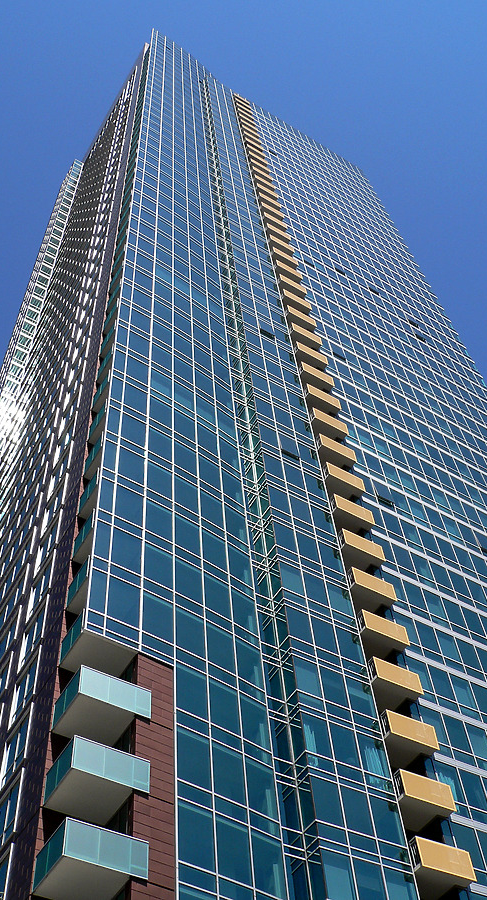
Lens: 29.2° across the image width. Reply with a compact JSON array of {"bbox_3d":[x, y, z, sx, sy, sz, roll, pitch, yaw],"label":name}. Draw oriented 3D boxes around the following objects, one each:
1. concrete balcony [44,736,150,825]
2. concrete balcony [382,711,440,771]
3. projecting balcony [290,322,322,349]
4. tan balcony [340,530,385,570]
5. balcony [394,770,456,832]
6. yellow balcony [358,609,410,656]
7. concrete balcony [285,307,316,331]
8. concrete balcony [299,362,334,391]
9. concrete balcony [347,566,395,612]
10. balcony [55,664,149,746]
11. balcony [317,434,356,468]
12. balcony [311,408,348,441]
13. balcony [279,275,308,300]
[{"bbox_3d":[-4.869,11.096,31.073,2.821,1.249,2.257,25,-61,-20],"label":"concrete balcony"},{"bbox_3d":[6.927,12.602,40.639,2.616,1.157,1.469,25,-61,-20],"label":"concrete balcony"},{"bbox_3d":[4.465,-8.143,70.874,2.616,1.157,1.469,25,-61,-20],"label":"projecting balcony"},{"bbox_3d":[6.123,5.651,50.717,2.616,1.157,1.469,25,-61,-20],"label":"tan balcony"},{"bbox_3d":[7.039,14.127,37.718,2.604,1.184,1.400,25,-61,-20],"label":"balcony"},{"bbox_3d":[6.515,9.066,45.353,2.604,1.184,1.400,25,-61,-20],"label":"yellow balcony"},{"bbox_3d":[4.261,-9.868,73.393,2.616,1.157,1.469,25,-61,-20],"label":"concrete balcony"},{"bbox_3d":[4.890,-4.748,65.834,2.604,1.184,1.400,25,-61,-20],"label":"concrete balcony"},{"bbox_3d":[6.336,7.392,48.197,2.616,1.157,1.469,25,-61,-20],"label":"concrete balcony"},{"bbox_3d":[-5.072,9.391,33.614,2.821,1.249,2.257,25,-61,-20],"label":"balcony"},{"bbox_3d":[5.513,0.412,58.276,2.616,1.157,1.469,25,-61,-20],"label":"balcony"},{"bbox_3d":[5.322,-1.308,60.715,2.604,1.184,1.400,25,-61,-20],"label":"balcony"},{"bbox_3d":[3.834,-13.374,78.661,2.604,1.184,1.400,25,-61,-20],"label":"balcony"}]

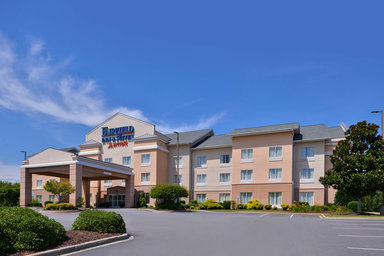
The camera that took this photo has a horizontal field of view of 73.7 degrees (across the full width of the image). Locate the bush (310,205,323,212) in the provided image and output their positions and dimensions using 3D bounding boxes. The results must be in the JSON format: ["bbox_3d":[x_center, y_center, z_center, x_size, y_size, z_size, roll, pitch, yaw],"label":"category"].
[{"bbox_3d":[13.860,8.962,28.500,1.310,0.890,1.050,-3,-9,19],"label":"bush"}]

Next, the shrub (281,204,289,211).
[{"bbox_3d":[11.219,9.615,31.000,0.910,0.750,0.850,-3,-9,19],"label":"shrub"}]

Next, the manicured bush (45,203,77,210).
[{"bbox_3d":[-13.274,7.988,26.000,3.190,0.780,1.800,-3,-9,19],"label":"manicured bush"}]

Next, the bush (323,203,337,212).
[{"bbox_3d":[15.308,8.906,28.500,1.530,1.000,1.150,-3,-9,19],"label":"bush"}]

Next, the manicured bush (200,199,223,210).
[{"bbox_3d":[2.628,10.330,34.500,3.040,1.440,2.000,-3,-9,19],"label":"manicured bush"}]

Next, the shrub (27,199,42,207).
[{"bbox_3d":[-23.379,11.133,38.000,2.330,1.100,1.500,-3,-9,19],"label":"shrub"}]

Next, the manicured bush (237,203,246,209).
[{"bbox_3d":[6.335,9.928,32.500,1.140,0.790,0.950,-3,-9,19],"label":"manicured bush"}]

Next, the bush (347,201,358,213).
[{"bbox_3d":[17.881,8.717,28.300,1.350,1.250,1.300,-3,-9,19],"label":"bush"}]

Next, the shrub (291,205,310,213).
[{"bbox_3d":[12.192,9.025,28.700,2.140,0.940,1.400,-3,-9,19],"label":"shrub"}]

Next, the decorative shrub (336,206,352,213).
[{"bbox_3d":[16.382,8.755,27.500,1.680,0.690,1.100,-3,-9,19],"label":"decorative shrub"}]

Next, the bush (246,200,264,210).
[{"bbox_3d":[7.888,9.615,31.800,2.190,1.220,1.750,-3,-9,19],"label":"bush"}]

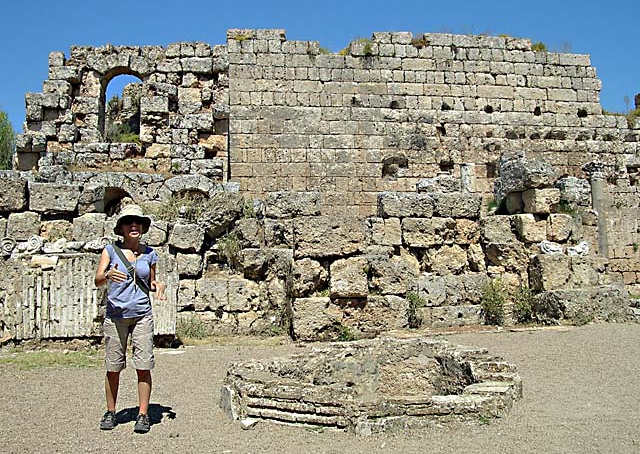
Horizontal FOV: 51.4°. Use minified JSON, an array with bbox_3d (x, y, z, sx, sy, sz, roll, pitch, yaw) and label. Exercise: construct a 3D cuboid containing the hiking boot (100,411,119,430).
[{"bbox_3d":[-1.625,1.465,5.120,0.105,0.105,0.270,0,0,-7],"label":"hiking boot"}]

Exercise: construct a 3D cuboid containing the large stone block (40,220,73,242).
[{"bbox_3d":[-3.452,0.044,8.838,0.392,0.285,0.400,0,0,-9],"label":"large stone block"}]

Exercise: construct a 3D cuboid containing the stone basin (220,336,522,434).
[{"bbox_3d":[0.500,1.300,5.920,2.520,0.380,2.350,0,0,0],"label":"stone basin"}]

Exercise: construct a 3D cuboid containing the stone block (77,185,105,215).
[{"bbox_3d":[-3.174,-0.357,9.295,0.351,0.396,0.400,-1,1,-13],"label":"stone block"}]

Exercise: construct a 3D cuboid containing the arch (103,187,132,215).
[{"bbox_3d":[-2.880,-0.361,9.620,0.434,0.424,0.450,-1,1,-13],"label":"arch"}]

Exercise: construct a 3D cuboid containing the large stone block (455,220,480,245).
[{"bbox_3d":[2.073,0.067,9.745,0.403,0.352,0.400,-1,1,-13],"label":"large stone block"}]

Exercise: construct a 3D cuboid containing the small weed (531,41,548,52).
[{"bbox_3d":[5.428,-4.464,16.460,0.444,0.247,0.320,0,0,-8],"label":"small weed"}]

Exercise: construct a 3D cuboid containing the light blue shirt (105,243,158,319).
[{"bbox_3d":[-1.433,0.414,5.060,0.407,0.573,0.260,0,0,-18],"label":"light blue shirt"}]

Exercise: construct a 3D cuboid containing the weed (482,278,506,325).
[{"bbox_3d":[2.534,1.088,9.720,0.378,0.697,0.340,0,0,-8],"label":"weed"}]

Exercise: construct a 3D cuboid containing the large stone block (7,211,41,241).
[{"bbox_3d":[-3.878,-0.007,8.838,0.412,0.388,0.420,0,0,-9],"label":"large stone block"}]

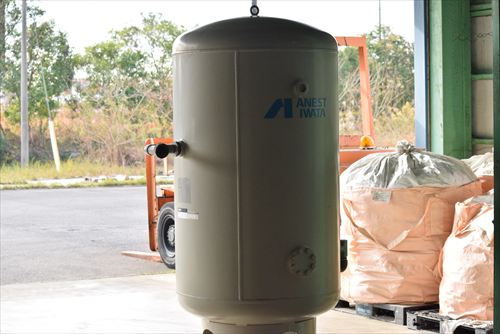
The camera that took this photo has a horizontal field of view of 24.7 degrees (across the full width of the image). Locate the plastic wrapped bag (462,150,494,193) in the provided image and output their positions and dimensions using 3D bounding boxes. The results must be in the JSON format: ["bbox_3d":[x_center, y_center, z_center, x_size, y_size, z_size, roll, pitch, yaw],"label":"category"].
[{"bbox_3d":[2.275,0.429,10.295,1.120,1.240,1.120,-2,3,-33],"label":"plastic wrapped bag"}]

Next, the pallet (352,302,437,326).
[{"bbox_3d":[1.365,1.152,9.717,1.040,0.138,1.040,-2,3,-33],"label":"pallet"}]

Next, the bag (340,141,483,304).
[{"bbox_3d":[1.356,0.428,9.689,1.130,1.310,1.130,-2,3,-33],"label":"bag"}]

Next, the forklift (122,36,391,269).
[{"bbox_3d":[-0.127,-0.096,11.601,1.150,2.250,3.600,-2,3,-36],"label":"forklift"}]

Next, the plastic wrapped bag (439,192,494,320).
[{"bbox_3d":[1.940,0.616,8.674,1.050,1.050,1.050,-2,3,-33],"label":"plastic wrapped bag"}]

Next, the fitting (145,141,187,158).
[{"bbox_3d":[-0.501,-0.101,6.750,0.205,0.105,0.190,-2,3,-30],"label":"fitting"}]

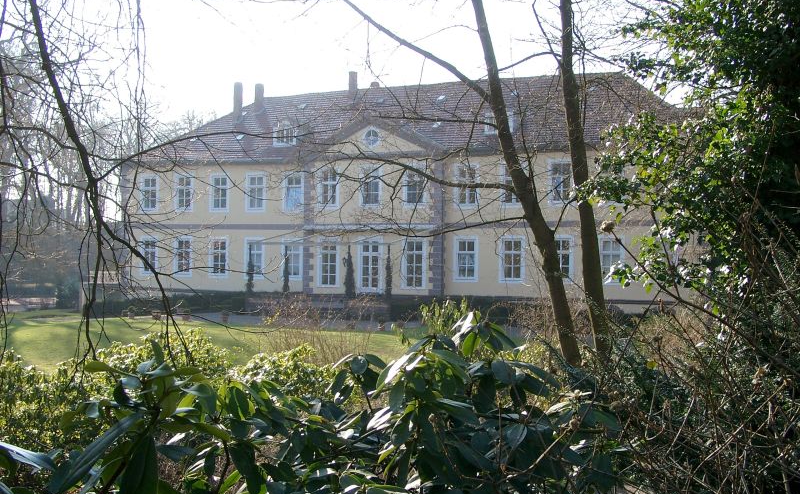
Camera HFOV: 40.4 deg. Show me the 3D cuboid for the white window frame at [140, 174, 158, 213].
[{"bbox_3d":[-16.715,-3.592,72.552,1.443,2.493,0.250,0,-1,27],"label":"white window frame"}]

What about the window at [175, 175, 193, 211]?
[{"bbox_3d":[-14.175,-3.594,71.259,1.507,2.579,0.250,0,-1,27],"label":"window"}]

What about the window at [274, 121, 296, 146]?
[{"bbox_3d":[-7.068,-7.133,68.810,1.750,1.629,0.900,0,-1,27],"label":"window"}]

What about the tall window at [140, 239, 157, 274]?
[{"bbox_3d":[-16.705,0.627,72.449,1.407,2.519,0.250,0,-1,27],"label":"tall window"}]

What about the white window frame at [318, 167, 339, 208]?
[{"bbox_3d":[-4.299,-3.571,65.555,1.492,2.506,0.250,0,-1,27],"label":"white window frame"}]

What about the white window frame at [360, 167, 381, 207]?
[{"bbox_3d":[-1.695,-3.578,64.229,1.513,2.532,0.250,0,-1,27],"label":"white window frame"}]

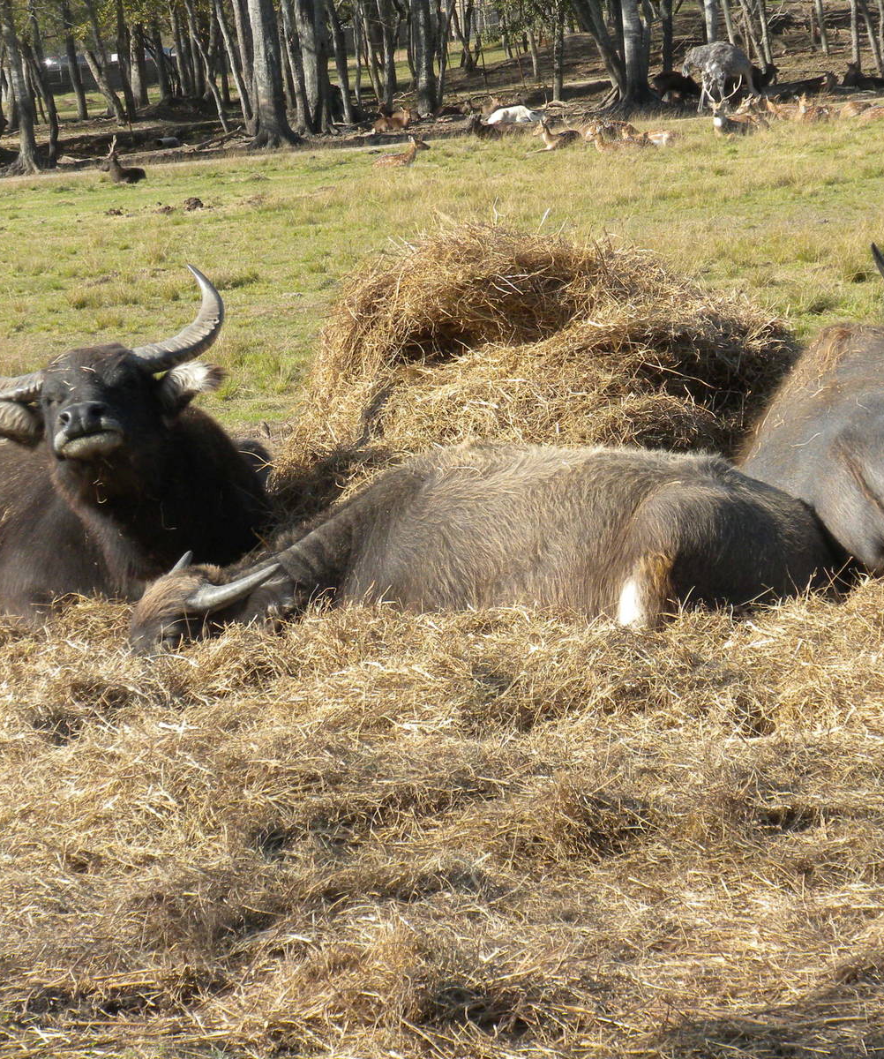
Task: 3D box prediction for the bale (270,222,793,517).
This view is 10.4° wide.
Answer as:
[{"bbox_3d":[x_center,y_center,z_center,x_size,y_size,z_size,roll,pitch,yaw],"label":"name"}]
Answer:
[{"bbox_3d":[0.311,-0.466,16.600,1.750,1.200,1.500,-4,5,0],"label":"bale"}]

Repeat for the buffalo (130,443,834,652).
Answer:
[{"bbox_3d":[0.118,0.051,14.600,2.050,0.700,0.900,-3,5,7],"label":"buffalo"}]

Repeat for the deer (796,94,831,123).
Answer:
[{"bbox_3d":[7.977,-9.017,104.000,1.000,0.680,0.420,-8,7,-40],"label":"deer"}]

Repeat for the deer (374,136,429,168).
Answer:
[{"bbox_3d":[-0.788,-7.373,95.000,1.100,0.680,0.420,-4,5,0],"label":"deer"}]

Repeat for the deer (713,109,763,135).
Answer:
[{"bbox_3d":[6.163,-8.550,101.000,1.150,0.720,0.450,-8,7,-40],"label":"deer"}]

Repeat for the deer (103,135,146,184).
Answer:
[{"bbox_3d":[-6.120,-7.146,94.000,1.000,0.950,0.480,-7,6,-30],"label":"deer"}]

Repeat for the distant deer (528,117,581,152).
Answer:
[{"bbox_3d":[2.260,-7.881,97.000,1.100,0.720,0.420,-6,6,-27],"label":"distant deer"}]

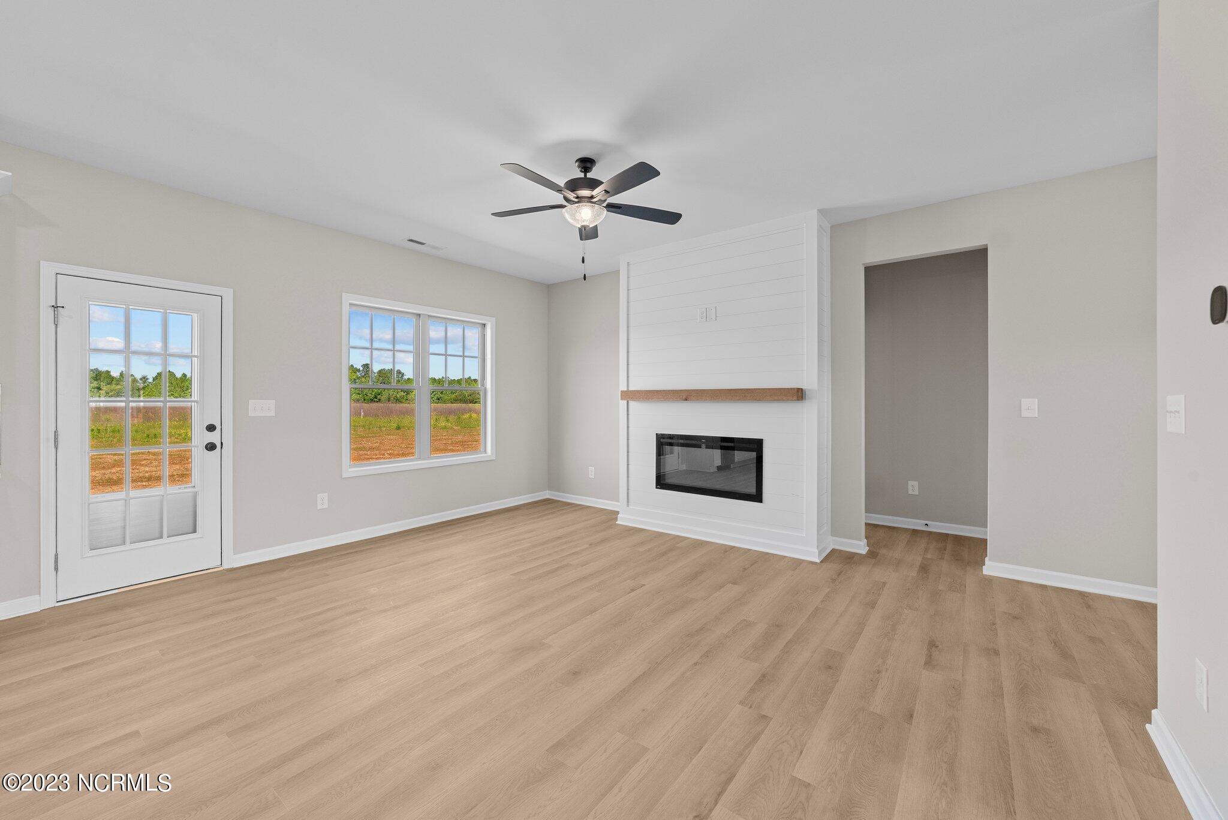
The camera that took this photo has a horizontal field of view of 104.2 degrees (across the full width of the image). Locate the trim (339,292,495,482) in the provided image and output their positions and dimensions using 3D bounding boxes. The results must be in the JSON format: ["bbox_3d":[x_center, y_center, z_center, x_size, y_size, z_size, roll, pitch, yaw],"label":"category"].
[{"bbox_3d":[-1.897,-0.233,4.895,0.100,1.632,1.676,1,1,37],"label":"trim"}]

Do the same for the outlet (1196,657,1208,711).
[{"bbox_3d":[1.774,0.827,1.441,0.010,0.125,0.084,1,1,37],"label":"outlet"}]

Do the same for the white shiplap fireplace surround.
[{"bbox_3d":[0.962,-0.208,4.482,1.940,2.750,0.460,1,1,37],"label":"white shiplap fireplace surround"}]

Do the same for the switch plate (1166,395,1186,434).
[{"bbox_3d":[1.918,0.015,1.630,0.010,0.127,0.176,1,1,37],"label":"switch plate"}]

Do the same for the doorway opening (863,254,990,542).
[{"bbox_3d":[2.412,-0.004,3.732,0.810,2.377,0.120,1,1,37],"label":"doorway opening"}]

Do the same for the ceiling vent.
[{"bbox_3d":[-1.796,-1.577,4.551,0.155,0.020,0.365,1,1,37],"label":"ceiling vent"}]

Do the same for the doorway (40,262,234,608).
[{"bbox_3d":[-3.163,0.147,3.239,0.120,2.093,0.935,1,1,37],"label":"doorway"}]

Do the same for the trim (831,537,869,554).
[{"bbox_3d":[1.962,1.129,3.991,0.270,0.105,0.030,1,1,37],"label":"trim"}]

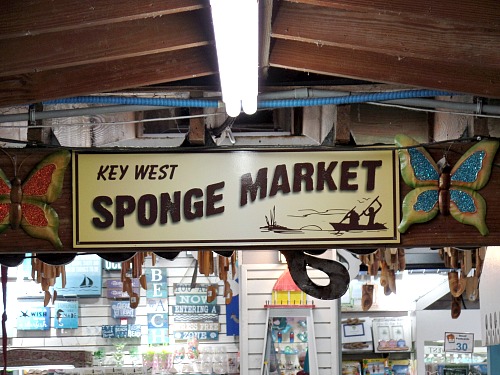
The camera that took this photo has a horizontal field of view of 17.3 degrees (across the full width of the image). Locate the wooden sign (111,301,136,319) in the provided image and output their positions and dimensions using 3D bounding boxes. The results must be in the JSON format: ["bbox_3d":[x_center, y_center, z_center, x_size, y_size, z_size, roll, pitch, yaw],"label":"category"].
[{"bbox_3d":[-0.999,0.963,12.996,0.191,0.134,0.040,-1,-4,-3],"label":"wooden sign"}]

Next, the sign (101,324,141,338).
[{"bbox_3d":[-1.011,1.134,12.986,0.310,0.101,0.035,-1,-4,-3],"label":"sign"}]

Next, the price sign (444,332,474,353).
[{"bbox_3d":[1.210,0.897,9.500,0.164,0.114,0.006,2,-6,-3],"label":"price sign"}]

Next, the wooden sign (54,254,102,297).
[{"bbox_3d":[-1.335,0.679,12.820,0.374,0.346,0.040,-1,-6,-3],"label":"wooden sign"}]

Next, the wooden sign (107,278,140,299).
[{"bbox_3d":[-1.003,0.800,13.010,0.253,0.141,0.035,-1,-4,-3],"label":"wooden sign"}]

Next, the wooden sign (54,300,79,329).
[{"bbox_3d":[-1.447,1.001,12.970,0.185,0.217,0.040,-1,-4,-3],"label":"wooden sign"}]

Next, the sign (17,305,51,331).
[{"bbox_3d":[-1.675,1.004,12.767,0.256,0.209,0.040,-1,-6,-3],"label":"sign"}]

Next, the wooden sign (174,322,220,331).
[{"bbox_3d":[-0.421,1.101,13.027,0.366,0.063,0.018,-1,-4,-3],"label":"wooden sign"}]

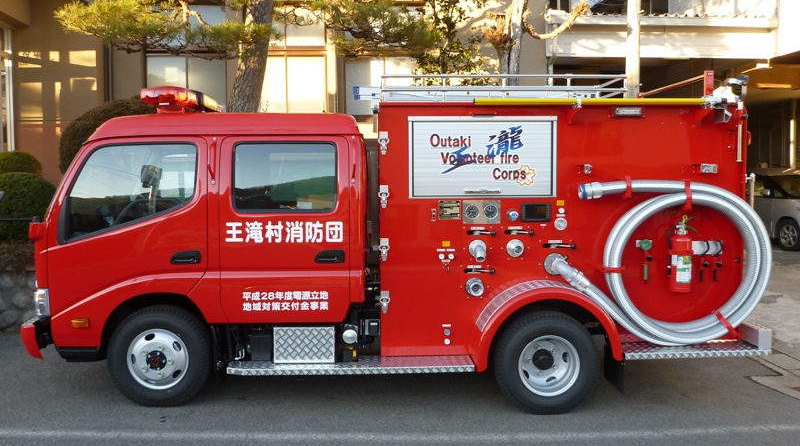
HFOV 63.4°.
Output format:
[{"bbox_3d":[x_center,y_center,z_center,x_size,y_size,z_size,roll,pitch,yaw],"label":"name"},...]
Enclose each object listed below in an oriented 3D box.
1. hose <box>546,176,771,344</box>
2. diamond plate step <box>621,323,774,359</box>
[{"bbox_3d":[1.871,0.293,4.668,1.646,1.195,0.200,0,4,-2],"label":"hose"},{"bbox_3d":[2.108,0.854,4.713,1.089,0.190,0.230,0,4,-2],"label":"diamond plate step"}]

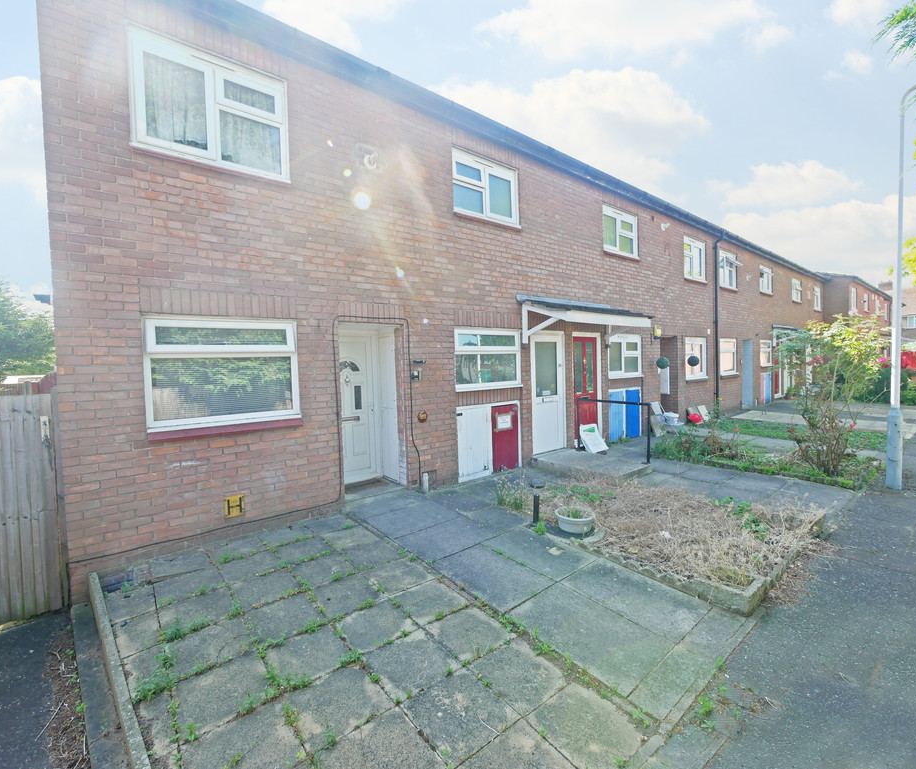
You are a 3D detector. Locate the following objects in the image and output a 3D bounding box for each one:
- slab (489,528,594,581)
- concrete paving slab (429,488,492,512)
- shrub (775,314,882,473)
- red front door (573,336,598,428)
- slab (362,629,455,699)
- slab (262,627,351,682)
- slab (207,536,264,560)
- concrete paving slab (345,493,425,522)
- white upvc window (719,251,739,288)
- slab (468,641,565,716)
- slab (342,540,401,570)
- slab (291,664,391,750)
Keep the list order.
[{"bbox_3d":[0.748,1.540,3.783,0.610,0.050,0.880,-4,5,-38],"label":"slab"},{"bbox_3d":[0.029,1.451,5.115,0.466,0.050,0.752,-4,5,-38],"label":"concrete paving slab"},{"bbox_3d":[5.524,0.217,6.171,1.250,2.270,1.200,0,3,42],"label":"shrub"},{"bbox_3d":[2.397,0.087,7.750,0.760,1.950,0.060,-3,3,-38],"label":"red front door"},{"bbox_3d":[-0.270,1.665,2.450,0.445,0.050,0.450,-3,5,-39],"label":"slab"},{"bbox_3d":[-0.907,1.653,2.512,0.445,0.050,0.445,-3,5,-39],"label":"slab"},{"bbox_3d":[-2.107,1.595,3.966,0.445,0.045,0.415,-4,5,-38],"label":"slab"},{"bbox_3d":[-0.877,1.493,5.173,0.900,0.050,0.600,-4,5,-38],"label":"concrete paving slab"},{"bbox_3d":[8.009,-3.358,12.280,1.350,1.030,0.090,-4,3,-38],"label":"white upvc window"},{"bbox_3d":[0.355,1.678,2.376,0.440,0.050,0.440,-3,5,-39],"label":"slab"},{"bbox_3d":[-0.791,1.568,3.763,0.445,0.050,0.450,-3,5,-39],"label":"slab"},{"bbox_3d":[-0.617,1.687,2.174,0.440,0.050,0.430,-3,5,-39],"label":"slab"}]

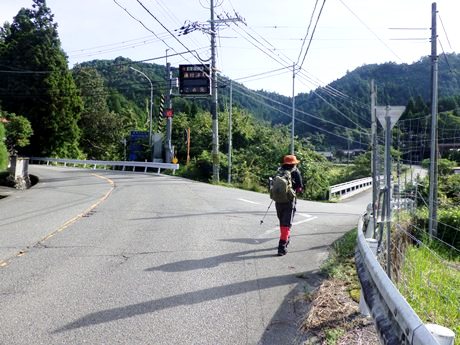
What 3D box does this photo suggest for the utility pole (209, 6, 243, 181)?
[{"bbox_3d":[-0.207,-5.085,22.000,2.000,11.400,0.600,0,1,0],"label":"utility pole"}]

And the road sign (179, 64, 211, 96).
[{"bbox_3d":[-2.553,-6.772,27.300,2.350,2.250,0.400,0,1,7],"label":"road sign"}]

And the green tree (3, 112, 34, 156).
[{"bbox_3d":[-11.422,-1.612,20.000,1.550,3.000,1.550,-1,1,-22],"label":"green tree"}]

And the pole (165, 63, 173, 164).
[{"bbox_3d":[-4.493,-4.213,27.500,0.420,8.000,0.420,0,1,0],"label":"pole"}]

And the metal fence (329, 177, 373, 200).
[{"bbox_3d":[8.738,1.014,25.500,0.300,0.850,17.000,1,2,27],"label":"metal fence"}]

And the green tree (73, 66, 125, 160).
[{"bbox_3d":[-13.429,-5.923,38.000,5.000,9.900,5.000,0,1,-14],"label":"green tree"}]

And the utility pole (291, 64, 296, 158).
[{"bbox_3d":[3.572,-2.427,21.000,0.200,7.500,0.200,0,1,0],"label":"utility pole"}]

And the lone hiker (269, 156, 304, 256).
[{"bbox_3d":[0.943,0.541,6.100,0.520,1.650,0.500,1,2,25],"label":"lone hiker"}]

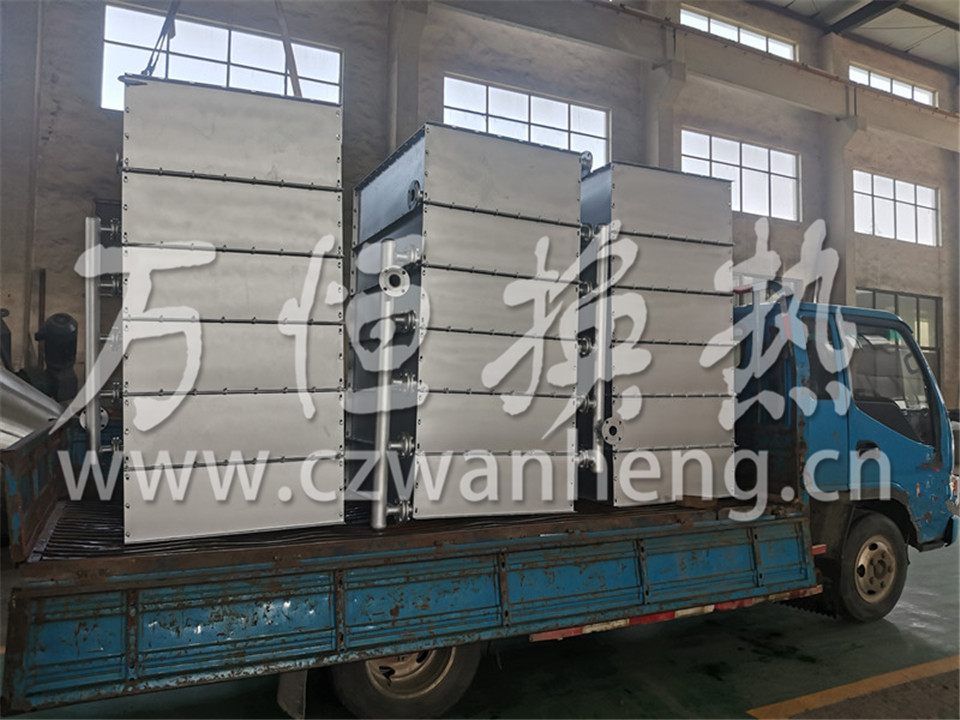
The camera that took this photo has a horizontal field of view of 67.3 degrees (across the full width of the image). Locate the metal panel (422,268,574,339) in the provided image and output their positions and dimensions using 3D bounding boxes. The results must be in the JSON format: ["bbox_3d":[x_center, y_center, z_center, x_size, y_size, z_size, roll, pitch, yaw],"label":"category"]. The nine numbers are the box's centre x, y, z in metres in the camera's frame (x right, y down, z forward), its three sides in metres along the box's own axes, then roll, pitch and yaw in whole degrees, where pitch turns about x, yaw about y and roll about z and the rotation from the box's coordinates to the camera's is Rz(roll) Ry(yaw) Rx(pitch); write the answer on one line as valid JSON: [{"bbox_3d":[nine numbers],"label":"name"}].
[{"bbox_3d":[0.118,-0.306,4.022,0.969,0.335,0.050,3,-3,-24],"label":"metal panel"}]

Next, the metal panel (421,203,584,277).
[{"bbox_3d":[0.127,-0.640,4.040,0.969,0.334,0.050,3,-3,-24],"label":"metal panel"}]

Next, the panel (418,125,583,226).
[{"bbox_3d":[0.135,-0.950,3.745,0.905,0.390,0.030,3,-5,-25],"label":"panel"}]

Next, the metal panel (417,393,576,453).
[{"bbox_3d":[0.104,0.357,4.042,0.990,0.333,0.070,3,-4,-26],"label":"metal panel"}]

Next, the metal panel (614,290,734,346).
[{"bbox_3d":[1.245,-0.270,4.657,0.990,0.336,0.070,1,-2,-26],"label":"metal panel"}]

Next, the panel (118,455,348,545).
[{"bbox_3d":[-1.144,0.653,3.448,0.990,0.335,0.070,0,-1,-24],"label":"panel"}]

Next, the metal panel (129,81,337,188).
[{"bbox_3d":[-1.054,-0.974,3.132,0.900,0.375,0.030,0,-2,-25],"label":"metal panel"}]

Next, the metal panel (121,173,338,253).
[{"bbox_3d":[-1.161,-0.687,3.477,0.990,0.339,0.070,0,-1,-24],"label":"metal panel"}]

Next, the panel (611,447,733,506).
[{"bbox_3d":[1.242,0.734,4.605,0.956,0.334,0.050,1,-2,-24],"label":"panel"}]

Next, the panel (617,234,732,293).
[{"bbox_3d":[1.247,-0.606,4.651,0.956,0.337,0.050,1,-2,-24],"label":"panel"}]

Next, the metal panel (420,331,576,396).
[{"bbox_3d":[0.113,0.025,4.061,0.990,0.335,0.070,3,-4,-26],"label":"metal panel"}]

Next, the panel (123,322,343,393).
[{"bbox_3d":[-1.153,-0.014,3.462,0.990,0.335,0.070,0,-1,-24],"label":"panel"}]

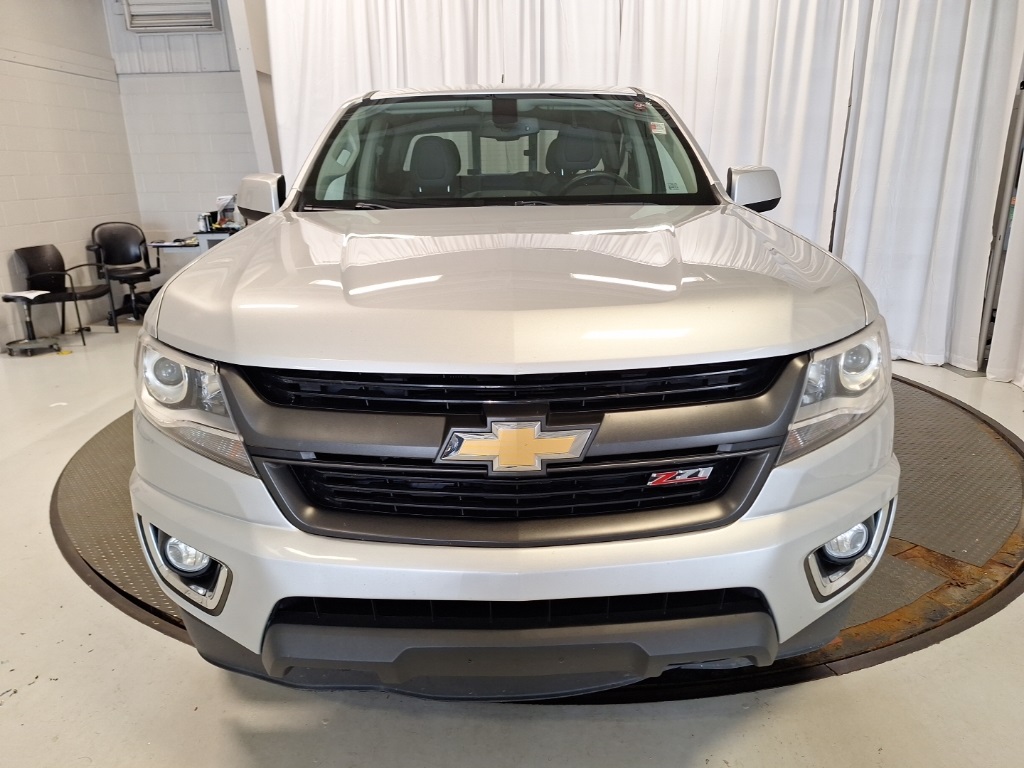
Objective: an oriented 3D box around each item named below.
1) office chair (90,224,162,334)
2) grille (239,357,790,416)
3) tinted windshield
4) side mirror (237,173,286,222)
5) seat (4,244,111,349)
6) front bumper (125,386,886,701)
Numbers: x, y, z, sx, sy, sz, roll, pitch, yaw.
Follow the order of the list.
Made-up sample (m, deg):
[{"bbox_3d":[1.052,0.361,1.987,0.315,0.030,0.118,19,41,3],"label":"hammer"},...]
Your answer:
[{"bbox_3d":[-3.758,-1.071,6.694,0.660,0.990,0.640,-10,19,-29],"label":"office chair"},{"bbox_3d":[0.005,0.001,1.106,0.930,0.085,0.130,-1,17,0],"label":"grille"},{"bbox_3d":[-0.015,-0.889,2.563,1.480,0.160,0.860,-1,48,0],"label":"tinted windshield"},{"bbox_3d":[-0.972,-0.736,2.687,0.220,0.195,0.160,-1,17,0],"label":"side mirror"},{"bbox_3d":[-3.984,-0.797,6.065,0.600,0.830,0.590,-1,17,0],"label":"seat"},{"bbox_3d":[0.006,0.354,1.393,1.860,0.590,0.560,-1,17,0],"label":"front bumper"}]

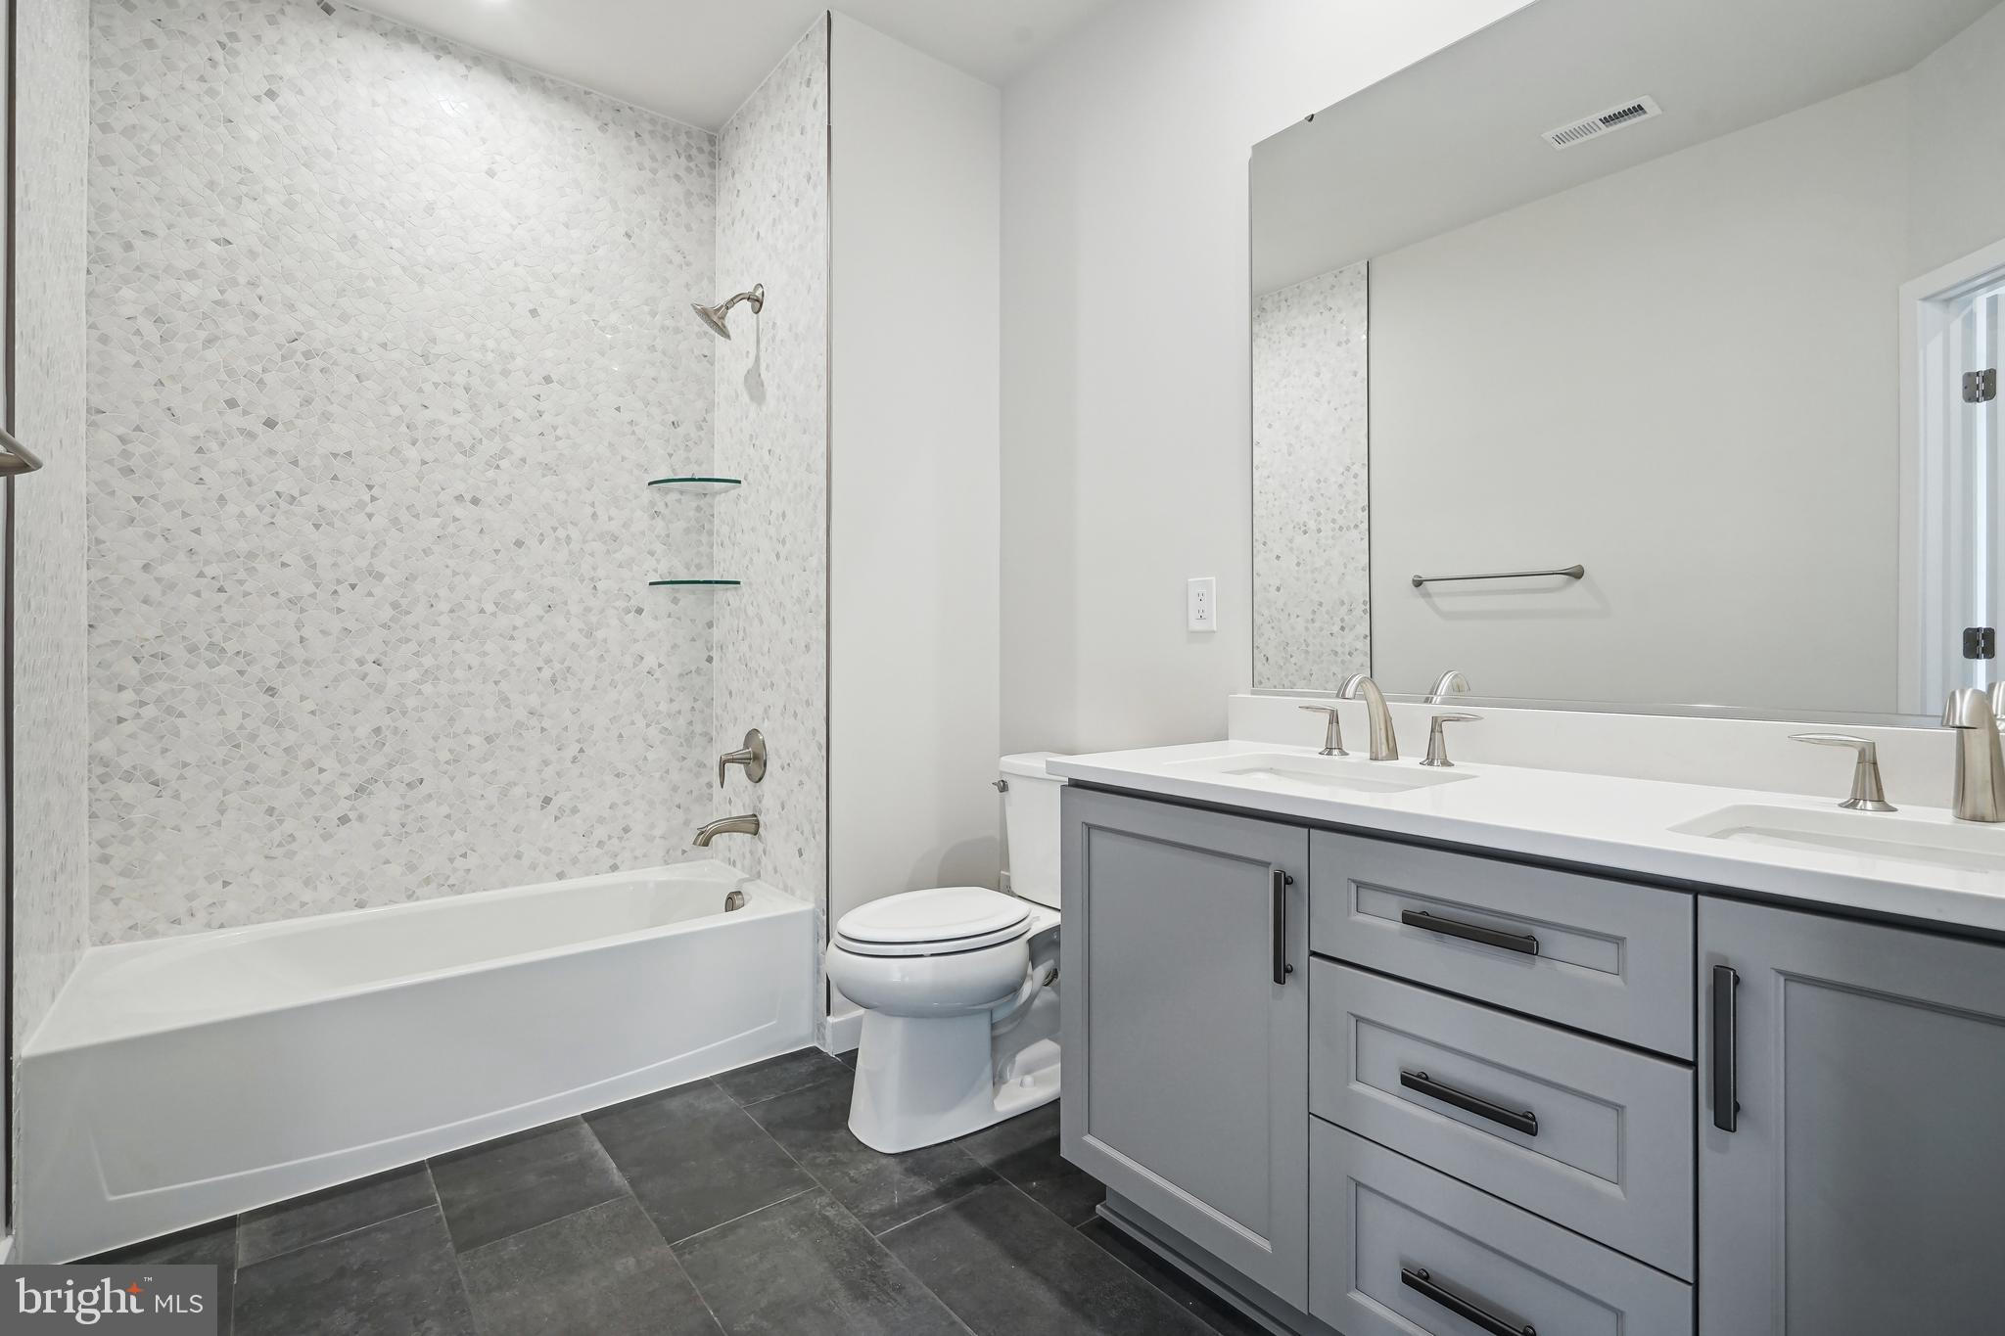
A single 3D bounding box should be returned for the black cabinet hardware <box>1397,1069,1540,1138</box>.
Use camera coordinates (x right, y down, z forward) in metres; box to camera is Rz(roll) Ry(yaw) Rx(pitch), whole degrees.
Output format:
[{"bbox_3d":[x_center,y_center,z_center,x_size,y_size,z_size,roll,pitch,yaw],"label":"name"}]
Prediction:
[{"bbox_3d":[0.564,0.517,1.071,0.034,0.018,0.157,0,1,-39],"label":"black cabinet hardware"}]

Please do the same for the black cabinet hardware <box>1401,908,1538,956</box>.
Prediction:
[{"bbox_3d":[0.564,0.314,1.069,0.034,0.018,0.157,0,1,-39],"label":"black cabinet hardware"}]

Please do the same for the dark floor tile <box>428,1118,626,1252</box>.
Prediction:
[{"bbox_3d":[-0.979,1.050,1.832,0.304,0.010,0.389,0,1,-39],"label":"dark floor tile"}]

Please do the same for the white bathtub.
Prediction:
[{"bbox_3d":[-1.313,0.840,2.252,1.485,0.380,0.741,0,0,-39],"label":"white bathtub"}]

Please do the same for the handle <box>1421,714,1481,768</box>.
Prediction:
[{"bbox_3d":[0.787,0.127,1.560,0.056,0.090,0.104,0,1,-39],"label":"handle"}]

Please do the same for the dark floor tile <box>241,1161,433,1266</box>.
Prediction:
[{"bbox_3d":[-1.276,1.050,1.720,0.300,0.010,0.198,0,1,-39],"label":"dark floor tile"}]

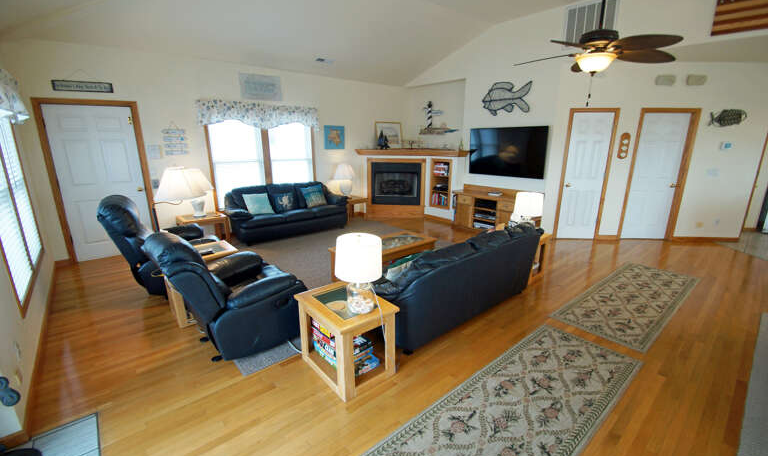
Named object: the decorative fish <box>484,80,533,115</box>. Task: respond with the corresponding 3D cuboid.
[{"bbox_3d":[2.132,-2.285,5.626,0.050,0.550,0.930,-11,18,-37],"label":"decorative fish"}]

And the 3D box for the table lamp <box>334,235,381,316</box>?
[{"bbox_3d":[-0.149,0.288,2.016,0.300,0.490,0.300,0,14,0],"label":"table lamp"}]

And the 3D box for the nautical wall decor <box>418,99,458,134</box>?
[{"bbox_3d":[1.168,-2.449,7.105,0.120,0.700,1.050,-11,17,-38],"label":"nautical wall decor"}]

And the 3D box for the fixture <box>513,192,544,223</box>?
[{"bbox_3d":[1.705,-0.170,3.825,0.320,0.480,0.320,-11,18,-37],"label":"fixture"}]

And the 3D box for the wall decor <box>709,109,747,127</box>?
[{"bbox_3d":[5.296,-1.689,4.922,0.560,0.270,0.050,0,14,0],"label":"wall decor"}]

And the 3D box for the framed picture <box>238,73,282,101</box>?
[{"bbox_3d":[-2.068,-2.364,5.398,0.690,0.400,0.030,-11,17,-37],"label":"framed picture"}]

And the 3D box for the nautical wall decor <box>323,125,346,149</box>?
[{"bbox_3d":[-1.034,-1.898,6.704,0.485,0.465,0.035,-11,17,-38],"label":"nautical wall decor"}]

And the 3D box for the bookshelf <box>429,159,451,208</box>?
[{"bbox_3d":[1.306,-0.953,6.945,0.260,1.040,0.600,-11,18,-37],"label":"bookshelf"}]

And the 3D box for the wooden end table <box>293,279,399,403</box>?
[{"bbox_3d":[-0.253,0.732,2.189,0.450,0.500,0.585,-11,18,-37],"label":"wooden end table"}]

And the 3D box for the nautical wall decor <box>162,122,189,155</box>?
[{"bbox_3d":[-3.129,-1.343,4.796,0.310,0.470,0.025,-11,17,-37],"label":"nautical wall decor"}]

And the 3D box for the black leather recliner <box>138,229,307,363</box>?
[{"bbox_3d":[-1.263,0.441,2.534,1.000,0.950,0.890,-10,17,-35],"label":"black leather recliner"}]

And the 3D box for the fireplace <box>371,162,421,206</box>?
[{"bbox_3d":[0.273,-1.001,7.145,1.080,0.930,0.320,1,14,4],"label":"fireplace"}]

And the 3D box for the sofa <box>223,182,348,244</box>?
[{"bbox_3d":[-1.698,-0.347,5.836,1.980,0.860,0.920,-11,17,-38],"label":"sofa"}]

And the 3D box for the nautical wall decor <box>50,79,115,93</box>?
[{"bbox_3d":[-3.773,-1.774,4.020,0.560,0.130,0.030,-11,18,-37],"label":"nautical wall decor"}]

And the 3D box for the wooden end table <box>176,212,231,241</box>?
[{"bbox_3d":[-2.774,0.056,4.925,0.580,0.470,0.470,-11,18,-37],"label":"wooden end table"}]

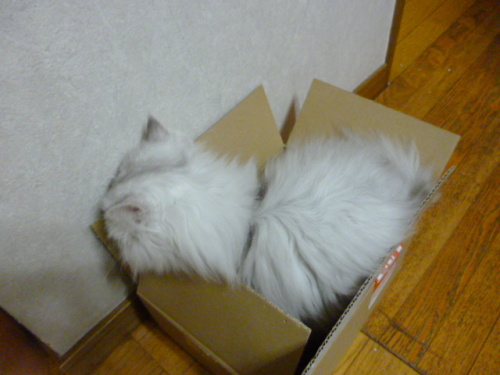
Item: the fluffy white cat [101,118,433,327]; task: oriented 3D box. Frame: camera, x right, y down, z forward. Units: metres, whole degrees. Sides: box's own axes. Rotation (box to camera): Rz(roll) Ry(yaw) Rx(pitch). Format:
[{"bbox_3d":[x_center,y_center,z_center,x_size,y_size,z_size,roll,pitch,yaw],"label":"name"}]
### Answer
[{"bbox_3d":[0.044,0.039,0.557,0.427,0.323,0.220,-7,48,1],"label":"fluffy white cat"}]

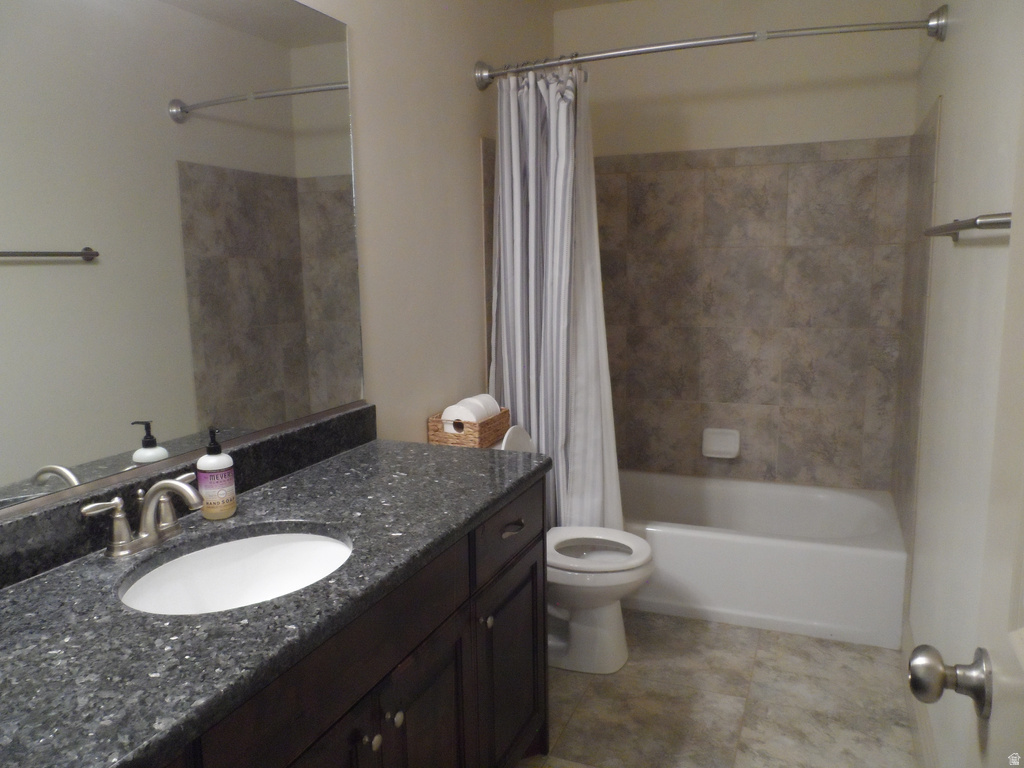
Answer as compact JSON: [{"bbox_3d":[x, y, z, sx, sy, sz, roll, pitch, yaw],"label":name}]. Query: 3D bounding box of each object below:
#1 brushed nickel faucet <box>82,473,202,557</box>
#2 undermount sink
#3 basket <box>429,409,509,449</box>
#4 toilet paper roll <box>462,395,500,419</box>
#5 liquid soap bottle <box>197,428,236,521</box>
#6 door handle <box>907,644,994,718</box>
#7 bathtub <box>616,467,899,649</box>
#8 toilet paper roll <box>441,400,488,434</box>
[{"bbox_3d":[-0.614,0.229,1.264,0.175,0.122,0.235,2,9,23],"label":"brushed nickel faucet"},{"bbox_3d":[-0.454,0.385,1.213,0.350,0.160,0.415,2,9,23],"label":"undermount sink"},{"bbox_3d":[-0.144,0.149,2.408,0.185,0.100,0.232,2,9,23],"label":"basket"},{"bbox_3d":[-0.114,0.105,2.445,0.123,0.123,0.102,2,9,23],"label":"toilet paper roll"},{"bbox_3d":[-0.597,0.174,1.430,0.068,0.182,0.068,-6,10,-30],"label":"liquid soap bottle"},{"bbox_3d":[0.421,0.286,0.693,0.066,0.066,0.066,2,9,23],"label":"door handle"},{"bbox_3d":[0.772,0.656,2.998,1.500,0.345,0.740,2,9,23],"label":"bathtub"},{"bbox_3d":[-0.153,0.126,2.354,0.123,0.123,0.102,2,9,23],"label":"toilet paper roll"}]

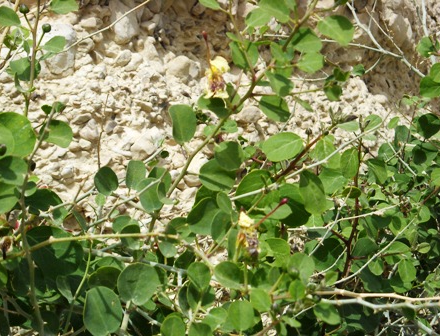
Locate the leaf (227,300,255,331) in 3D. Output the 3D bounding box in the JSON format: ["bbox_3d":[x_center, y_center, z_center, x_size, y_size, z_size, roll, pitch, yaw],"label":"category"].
[{"bbox_3d":[0.019,0.137,1.260,0.025,0.030,0.008,0,-18,0],"label":"leaf"}]

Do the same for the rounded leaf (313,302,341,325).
[{"bbox_3d":[0.112,0.152,1.420,0.027,0.024,0.012,0,-30,0],"label":"rounded leaf"}]

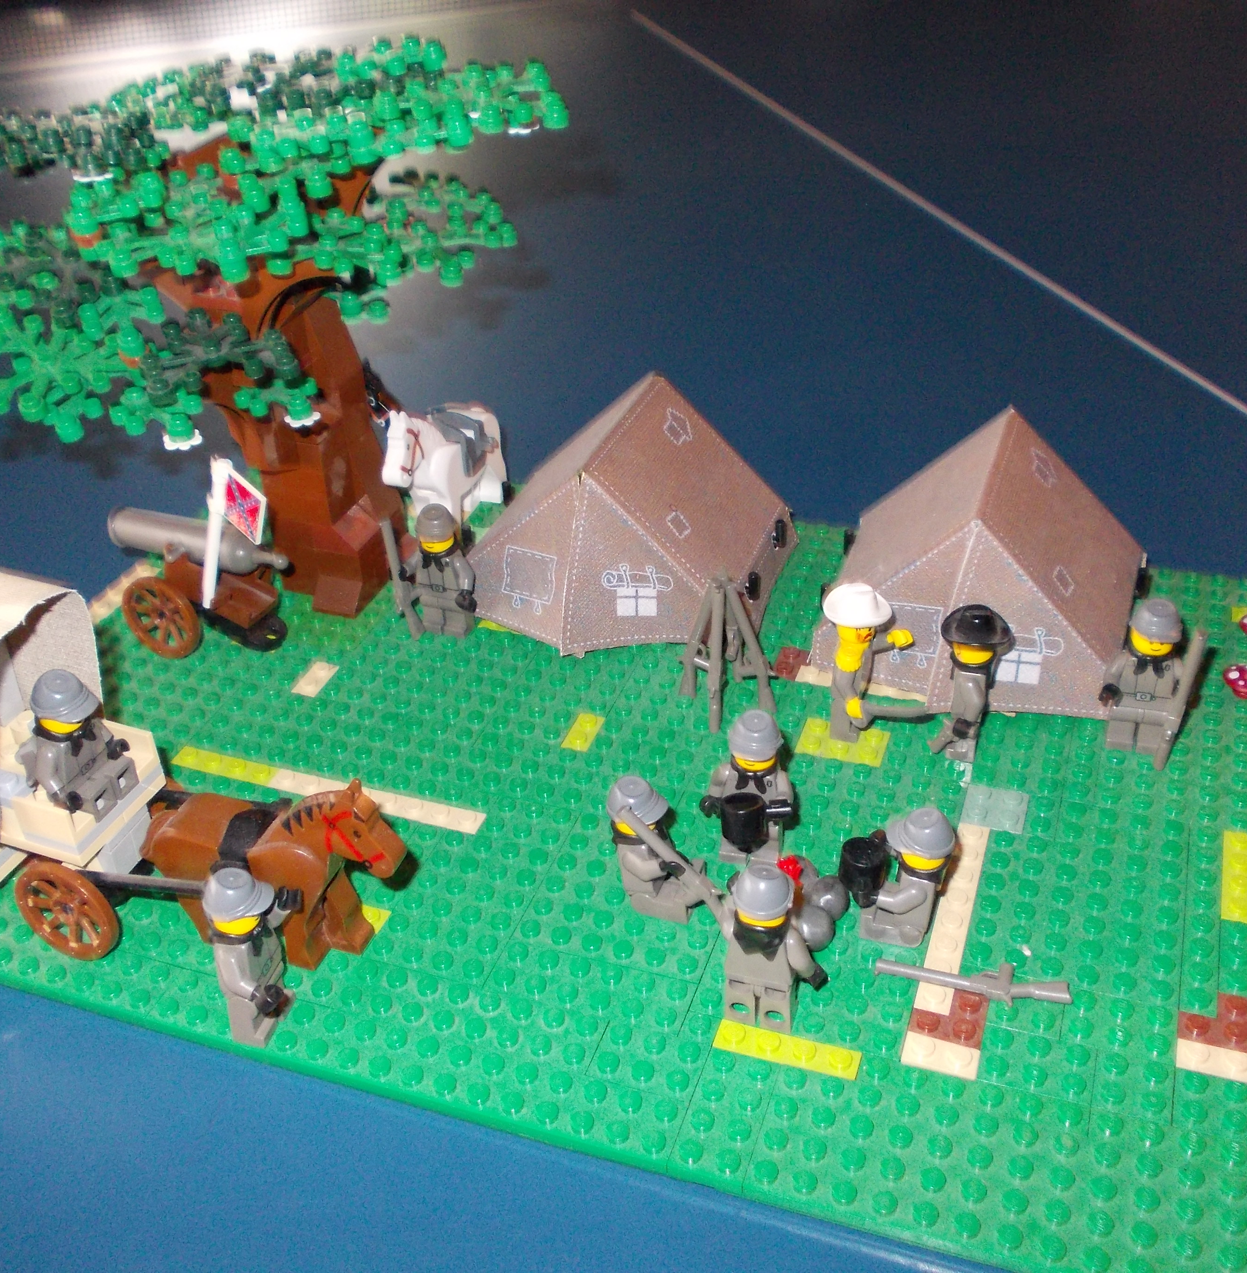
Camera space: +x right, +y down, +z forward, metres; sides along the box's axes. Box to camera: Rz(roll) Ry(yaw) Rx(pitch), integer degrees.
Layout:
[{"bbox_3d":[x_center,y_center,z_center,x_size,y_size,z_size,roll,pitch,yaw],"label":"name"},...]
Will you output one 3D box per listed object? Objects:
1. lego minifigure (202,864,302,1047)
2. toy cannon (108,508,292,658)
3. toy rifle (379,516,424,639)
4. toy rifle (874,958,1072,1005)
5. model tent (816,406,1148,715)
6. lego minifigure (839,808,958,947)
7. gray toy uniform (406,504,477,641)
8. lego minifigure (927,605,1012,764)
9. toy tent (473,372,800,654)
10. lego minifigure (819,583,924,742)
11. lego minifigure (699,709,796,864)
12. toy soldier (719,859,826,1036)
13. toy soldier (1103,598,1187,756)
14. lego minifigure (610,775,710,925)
[{"bbox_3d":[-0.081,0.070,0.305,0.019,0.045,0.025,9,37,18],"label":"lego minifigure"},{"bbox_3d":[-0.134,-0.020,0.442,0.067,0.040,0.046,9,37,18],"label":"toy cannon"},{"bbox_3d":[-0.068,-0.018,0.429,0.010,0.044,0.004,4,37,22],"label":"toy rifle"},{"bbox_3d":[0.079,0.077,0.310,0.043,0.004,0.012,8,36,16],"label":"toy rifle"},{"bbox_3d":[0.107,-0.024,0.411,0.092,0.058,0.088,10,37,19],"label":"model tent"},{"bbox_3d":[0.063,0.053,0.321,0.026,0.035,0.024,9,37,18],"label":"lego minifigure"},{"bbox_3d":[-0.057,-0.019,0.431,0.025,0.044,0.016,9,37,18],"label":"gray toy uniform"},{"bbox_3d":[0.094,0.012,0.373,0.019,0.044,0.025,9,37,18],"label":"lego minifigure"},{"bbox_3d":[-0.001,-0.041,0.445,0.098,0.058,0.088,9,37,18],"label":"toy tent"},{"bbox_3d":[0.070,0.008,0.376,0.029,0.046,0.026,9,37,18],"label":"lego minifigure"},{"bbox_3d":[0.031,0.039,0.339,0.025,0.045,0.018,9,37,18],"label":"lego minifigure"},{"bbox_3d":[0.033,0.065,0.298,0.025,0.045,0.018,9,37,18],"label":"toy soldier"},{"bbox_3d":[0.139,0.013,0.367,0.025,0.045,0.016,9,37,18],"label":"toy soldier"},{"bbox_3d":[0.007,0.050,0.335,0.023,0.035,0.023,9,37,18],"label":"lego minifigure"}]

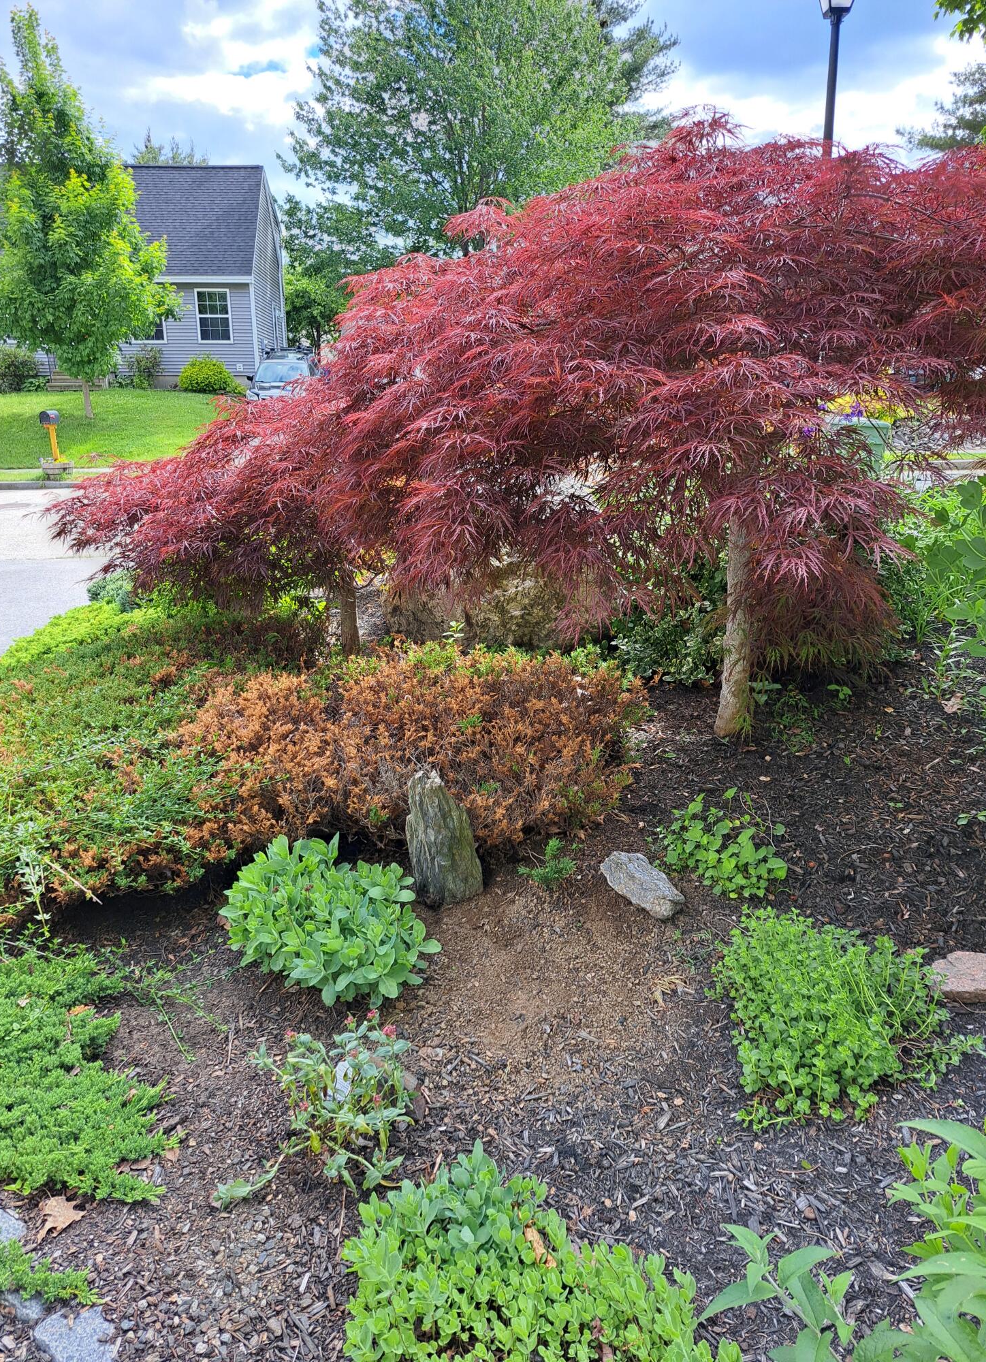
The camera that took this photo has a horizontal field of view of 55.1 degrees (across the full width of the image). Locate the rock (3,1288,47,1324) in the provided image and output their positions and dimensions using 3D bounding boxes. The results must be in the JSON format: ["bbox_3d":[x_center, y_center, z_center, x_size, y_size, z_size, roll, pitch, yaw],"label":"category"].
[{"bbox_3d":[-0.783,1.028,1.578,0.075,0.035,0.070,-9,19,-29],"label":"rock"}]

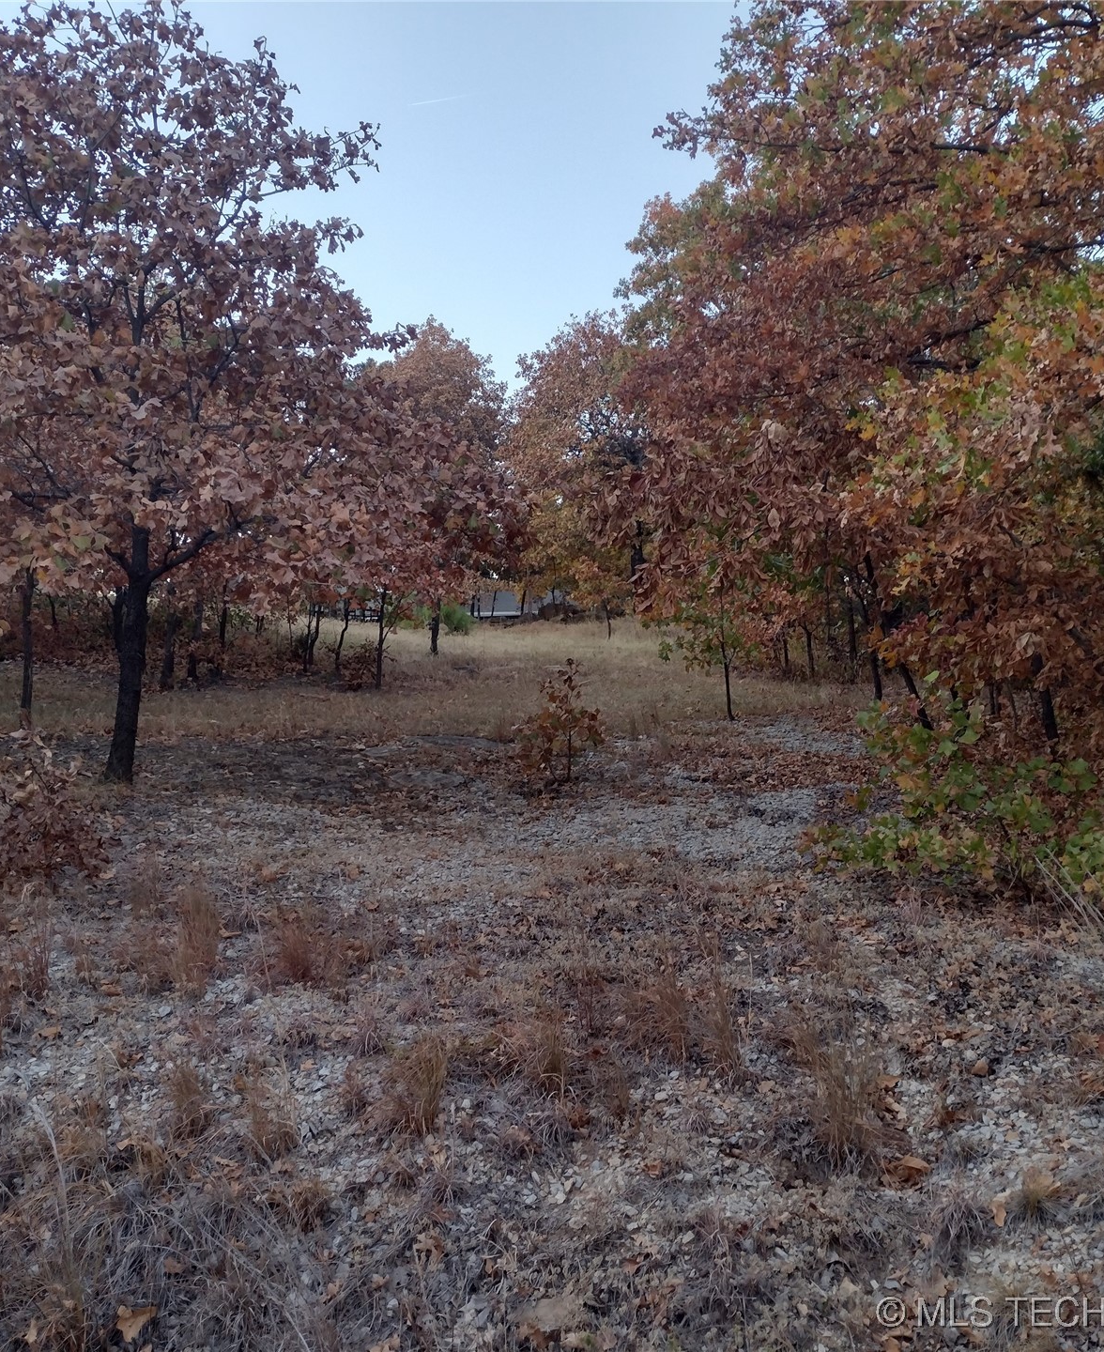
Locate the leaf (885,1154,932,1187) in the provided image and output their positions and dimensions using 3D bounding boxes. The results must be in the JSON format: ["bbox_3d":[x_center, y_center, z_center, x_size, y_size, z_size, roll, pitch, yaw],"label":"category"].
[{"bbox_3d":[1.016,1.406,4.000,0.135,0.060,0.110,-1,2,0],"label":"leaf"}]

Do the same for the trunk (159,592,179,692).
[{"bbox_3d":[-6.266,-0.553,23.000,0.320,1.630,0.270,-1,2,0],"label":"trunk"}]

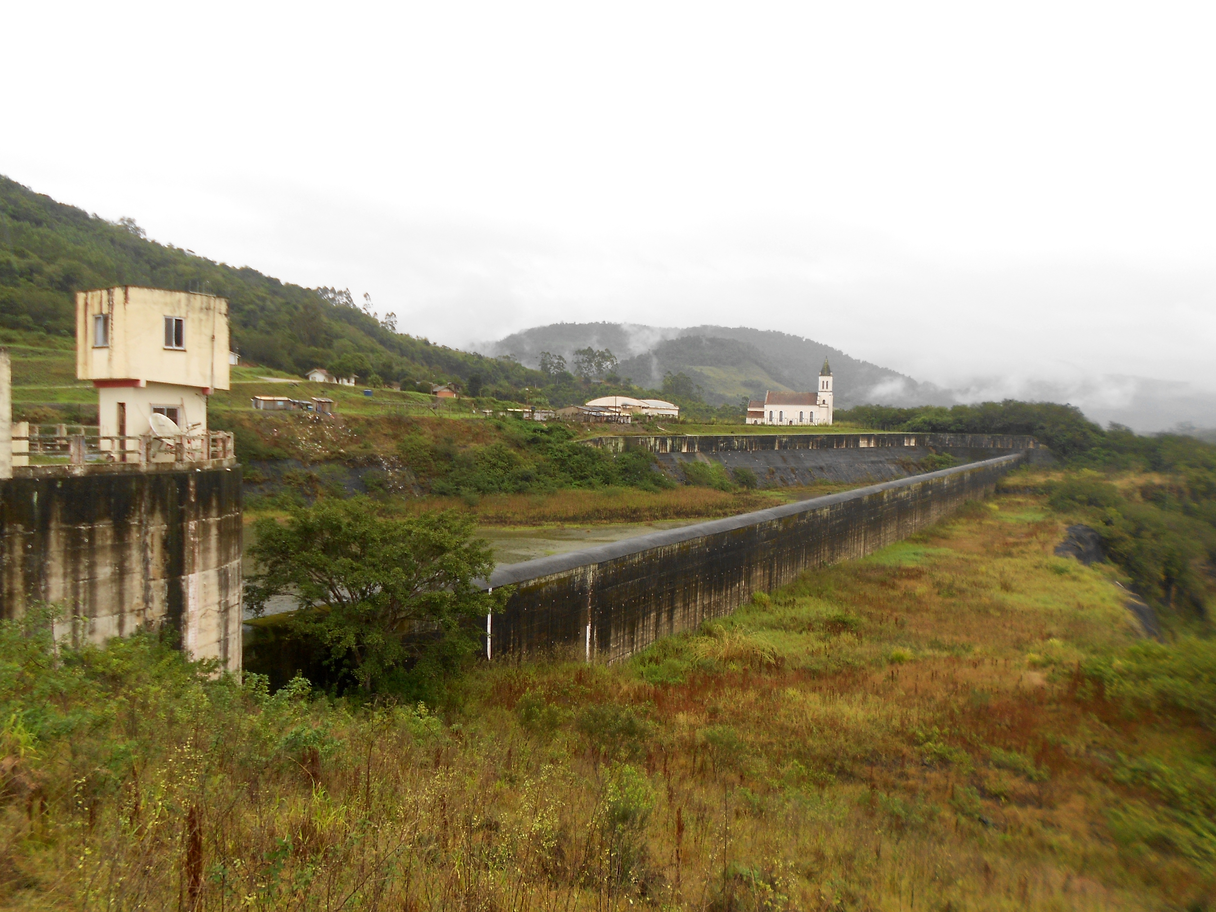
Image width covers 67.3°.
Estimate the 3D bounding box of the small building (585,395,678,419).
[{"bbox_3d":[8.438,-16.389,312.000,22.000,8.000,31.000,1,2,20],"label":"small building"}]

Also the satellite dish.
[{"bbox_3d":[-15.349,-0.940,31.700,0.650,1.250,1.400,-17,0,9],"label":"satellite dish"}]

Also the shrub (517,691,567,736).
[{"bbox_3d":[-1.866,7.342,26.000,1.400,1.270,1.300,0,2,0],"label":"shrub"}]

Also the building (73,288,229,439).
[{"bbox_3d":[-16.900,-2.800,34.000,3.950,6.300,3.950,2,3,41],"label":"building"}]

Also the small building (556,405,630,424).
[{"bbox_3d":[-4.135,-12.128,265.000,10.500,5.100,19.000,2,3,38],"label":"small building"}]

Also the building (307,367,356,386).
[{"bbox_3d":[-77.317,-22.147,255.000,8.000,4.500,12.000,1,3,27],"label":"building"}]

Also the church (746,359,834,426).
[{"bbox_3d":[62.471,-21.581,312.000,28.000,22.600,11.000,1,2,14],"label":"church"}]

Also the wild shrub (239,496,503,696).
[{"bbox_3d":[-8.520,5.070,33.500,9.000,7.100,7.800,-1,2,-14],"label":"wild shrub"}]

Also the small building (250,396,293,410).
[{"bbox_3d":[-67.927,-10.680,185.000,7.600,2.900,4.200,-1,3,-30],"label":"small building"}]

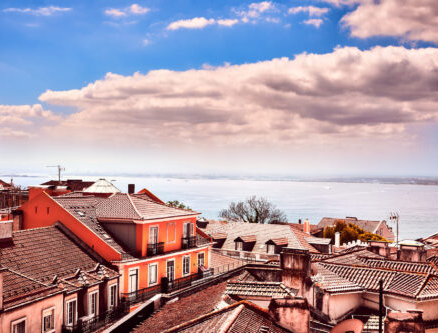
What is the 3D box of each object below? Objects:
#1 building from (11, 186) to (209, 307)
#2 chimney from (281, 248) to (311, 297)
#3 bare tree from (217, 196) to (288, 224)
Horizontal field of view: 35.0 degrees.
[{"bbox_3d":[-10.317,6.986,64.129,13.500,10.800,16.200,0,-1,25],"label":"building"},{"bbox_3d":[3.606,4.932,32.300,1.220,2.150,0.750,0,-1,25],"label":"chimney"},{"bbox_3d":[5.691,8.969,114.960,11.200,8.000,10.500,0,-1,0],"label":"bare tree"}]

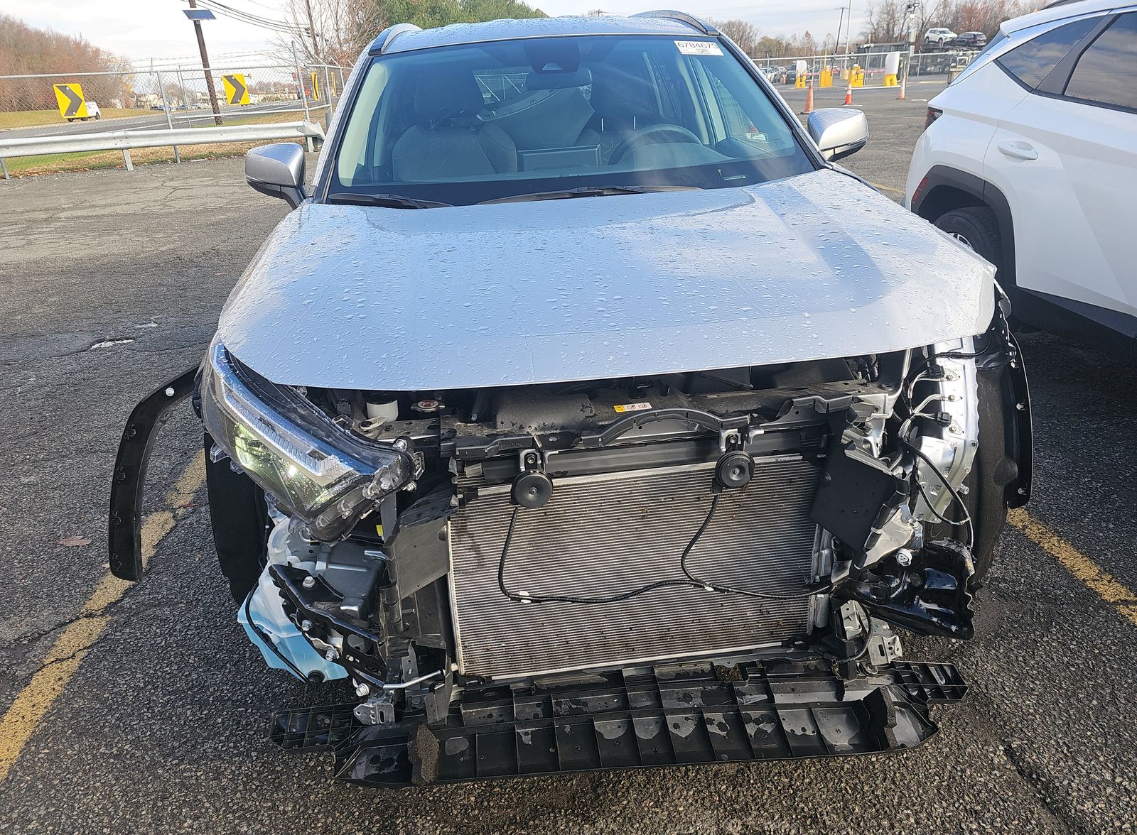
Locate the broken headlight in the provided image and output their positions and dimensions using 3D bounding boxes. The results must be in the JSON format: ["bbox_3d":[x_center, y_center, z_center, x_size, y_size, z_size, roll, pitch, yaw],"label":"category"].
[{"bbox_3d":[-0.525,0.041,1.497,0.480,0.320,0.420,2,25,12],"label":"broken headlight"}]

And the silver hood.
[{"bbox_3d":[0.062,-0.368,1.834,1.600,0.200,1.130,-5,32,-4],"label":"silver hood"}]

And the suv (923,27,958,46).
[{"bbox_3d":[43.472,-44.548,88.259,1.850,1.690,4.600,-10,29,-14],"label":"suv"}]

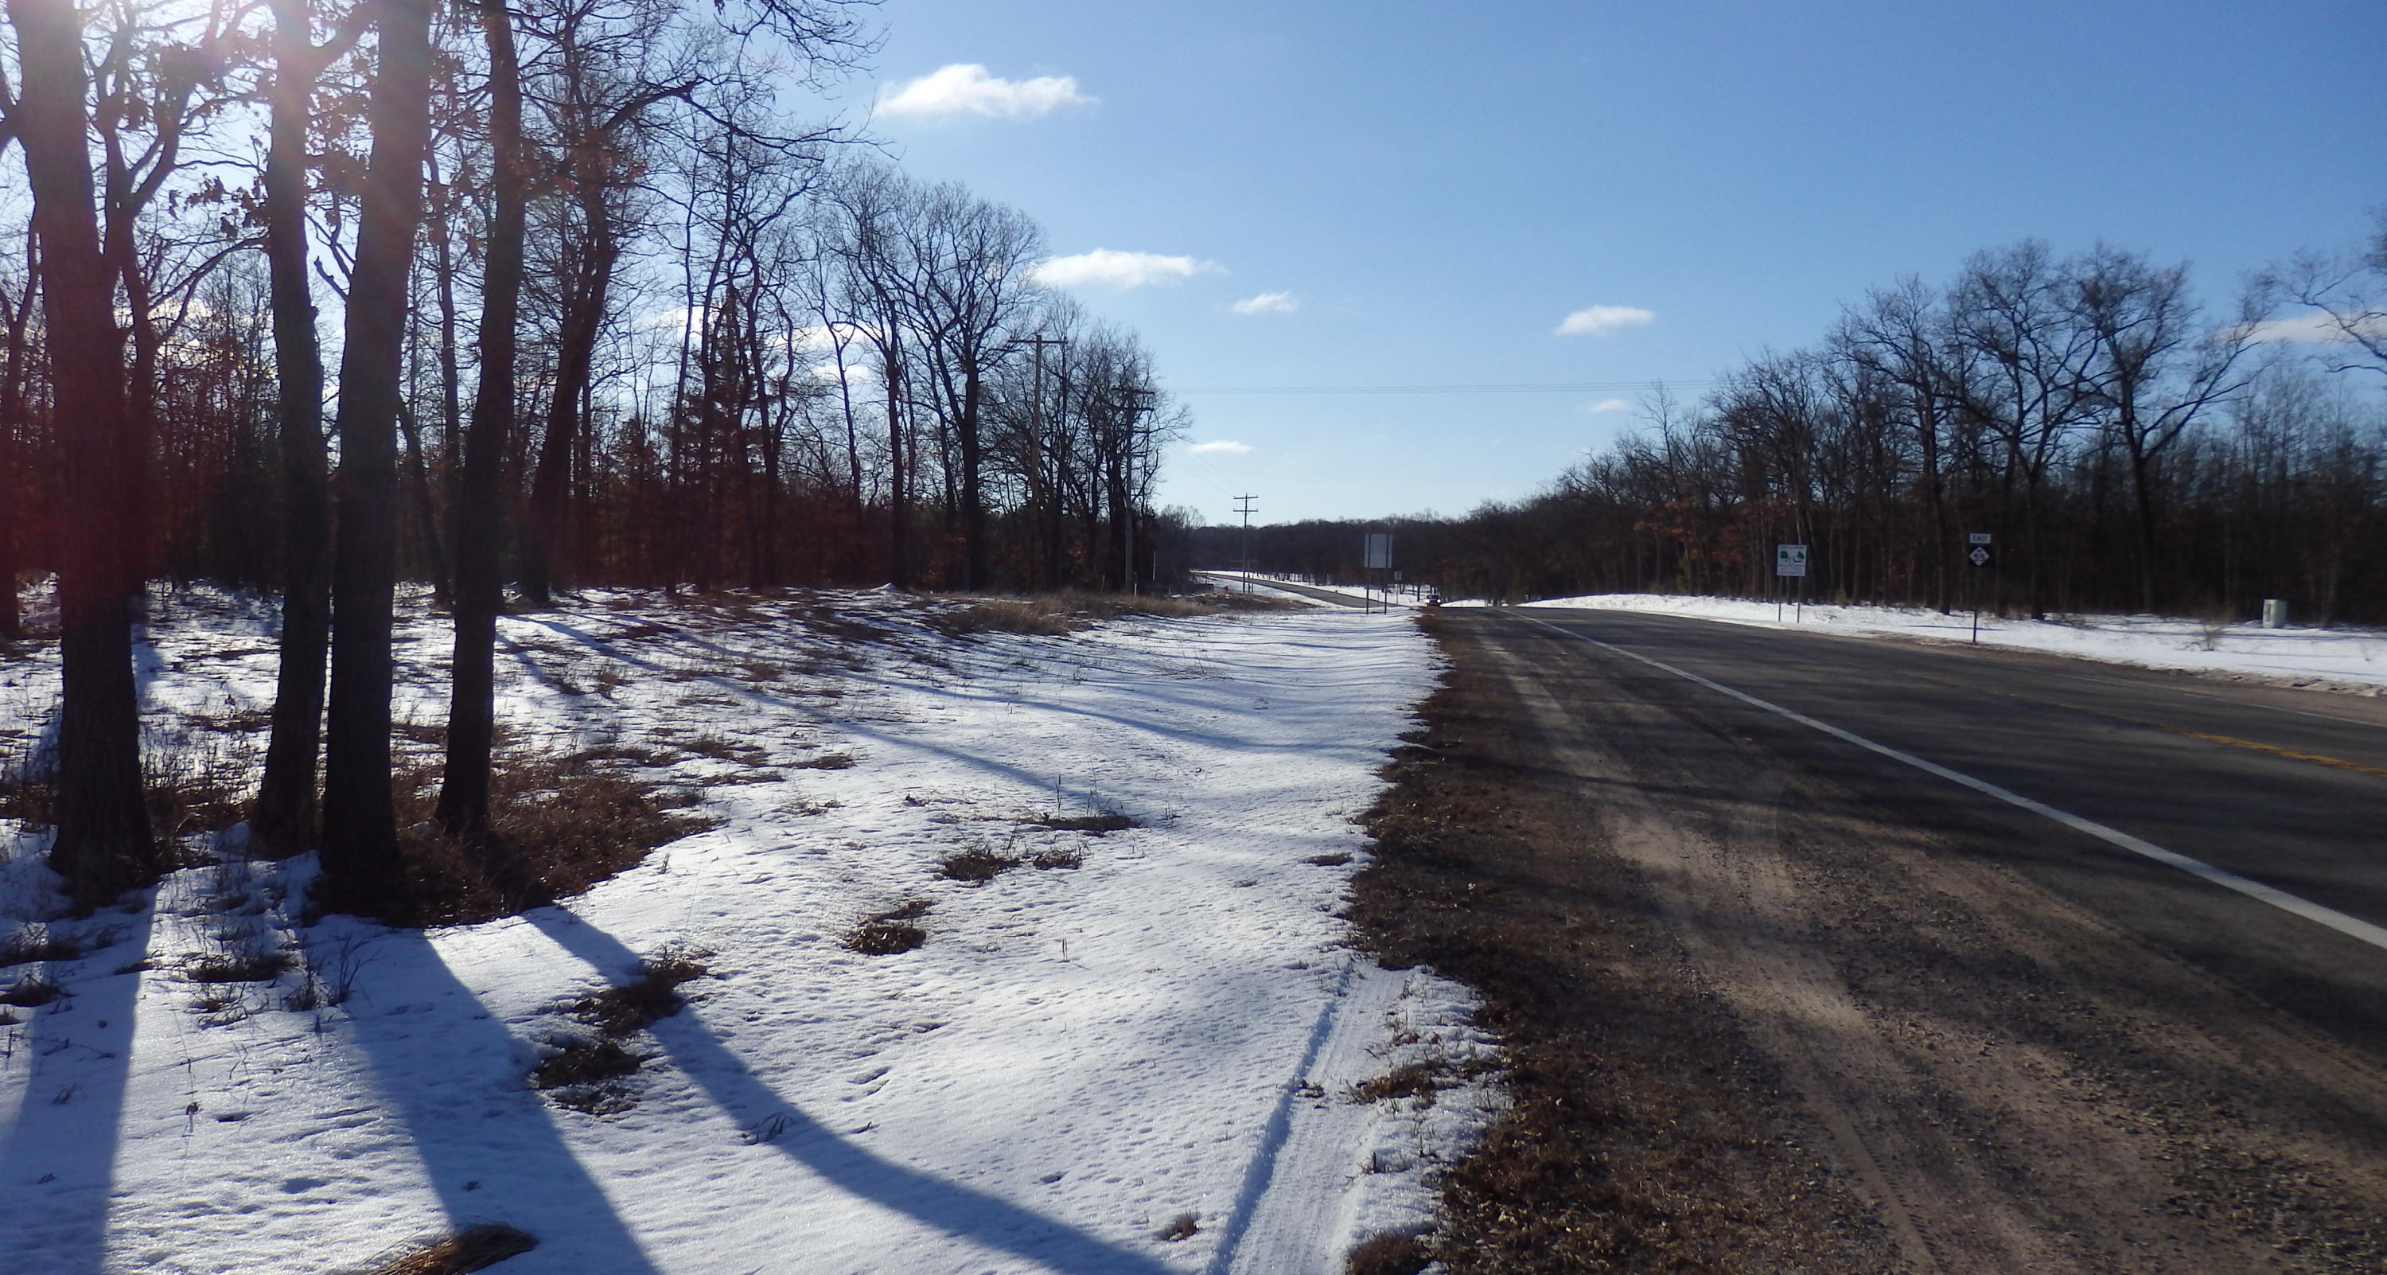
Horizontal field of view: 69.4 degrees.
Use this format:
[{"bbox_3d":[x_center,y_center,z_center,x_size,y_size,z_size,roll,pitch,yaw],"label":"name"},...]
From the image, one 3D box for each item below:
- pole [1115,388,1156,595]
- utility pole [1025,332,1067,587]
[{"bbox_3d":[-3.185,-7.813,92.000,2.300,11.000,0.350,1,2,6],"label":"pole"},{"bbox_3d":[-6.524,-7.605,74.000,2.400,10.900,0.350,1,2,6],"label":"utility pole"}]

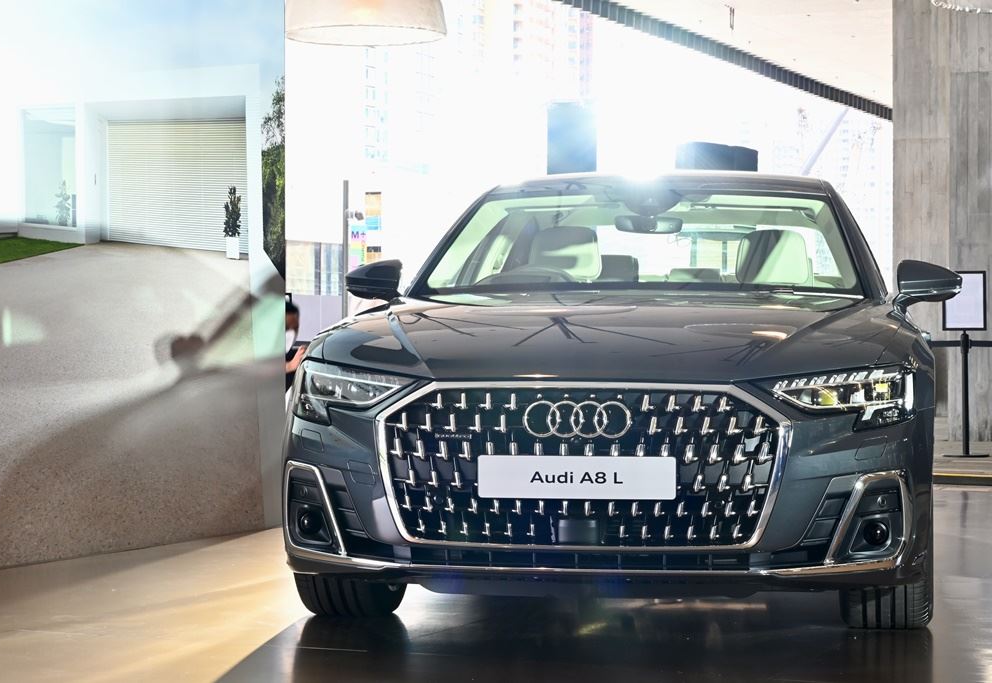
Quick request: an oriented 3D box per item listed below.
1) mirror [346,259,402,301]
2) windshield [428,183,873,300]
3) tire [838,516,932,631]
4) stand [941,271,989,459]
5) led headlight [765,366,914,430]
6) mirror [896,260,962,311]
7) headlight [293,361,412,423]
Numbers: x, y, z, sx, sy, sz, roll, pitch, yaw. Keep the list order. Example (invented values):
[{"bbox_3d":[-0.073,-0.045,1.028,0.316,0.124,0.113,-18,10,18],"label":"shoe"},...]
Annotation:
[{"bbox_3d":[-0.443,-0.210,7.115,0.235,0.175,0.185,0,1,10],"label":"mirror"},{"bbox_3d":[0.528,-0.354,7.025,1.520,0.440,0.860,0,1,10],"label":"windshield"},{"bbox_3d":[1.189,0.520,6.039,0.270,0.710,0.710,0,1,10],"label":"tire"},{"bbox_3d":[2.994,0.144,12.686,0.295,1.185,0.280,0,1,12],"label":"stand"},{"bbox_3d":[0.944,0.150,5.417,0.410,0.180,0.380,0,1,10],"label":"led headlight"},{"bbox_3d":[1.472,-0.203,6.784,0.235,0.175,0.185,0,1,10],"label":"mirror"},{"bbox_3d":[-0.406,0.145,5.651,0.410,0.180,0.380,0,1,10],"label":"headlight"}]

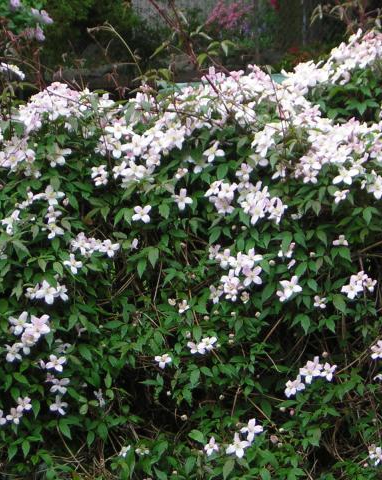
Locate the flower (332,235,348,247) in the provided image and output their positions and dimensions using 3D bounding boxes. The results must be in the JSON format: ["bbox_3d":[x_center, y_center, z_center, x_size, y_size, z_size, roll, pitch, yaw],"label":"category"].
[{"bbox_3d":[0.398,0.001,5.350,0.042,0.032,0.027,0,-15,0],"label":"flower"}]

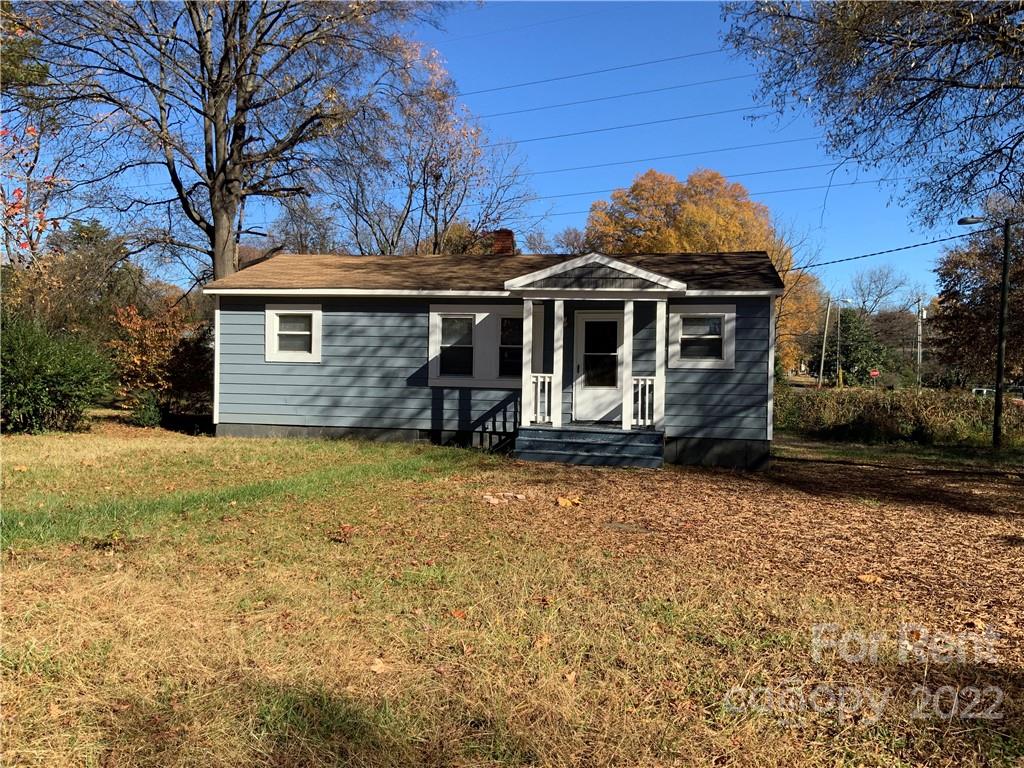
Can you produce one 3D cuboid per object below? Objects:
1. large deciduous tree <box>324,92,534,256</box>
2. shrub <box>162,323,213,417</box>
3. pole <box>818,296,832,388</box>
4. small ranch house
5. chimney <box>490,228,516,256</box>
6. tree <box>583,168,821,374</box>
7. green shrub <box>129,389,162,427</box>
[{"bbox_3d":[-3.270,-5.251,34.000,8.400,12.600,8.000,1,0,11],"label":"large deciduous tree"},{"bbox_3d":[-9.311,-0.452,25.000,2.100,2.680,2.000,1,0,11],"label":"shrub"},{"bbox_3d":[26.252,-3.315,72.000,0.300,8.100,0.300,6,0,11],"label":"pole"},{"bbox_3d":[-0.206,-0.800,19.270,11.450,4.490,8.100,1,0,11],"label":"small ranch house"},{"bbox_3d":[-0.196,-3.239,20.153,0.520,0.780,0.500,1,0,11],"label":"chimney"},{"bbox_3d":[12.370,-6.691,56.000,15.500,14.750,14.500,1,0,11],"label":"tree"},{"bbox_3d":[-8.459,0.548,19.800,0.750,0.870,0.750,1,0,11],"label":"green shrub"}]

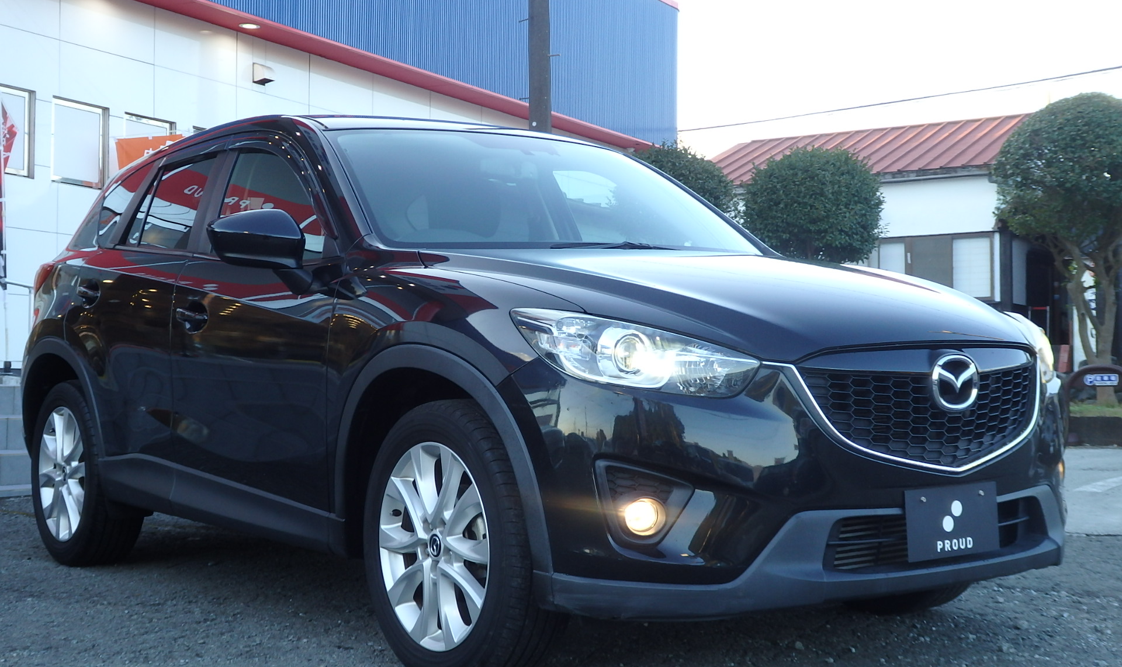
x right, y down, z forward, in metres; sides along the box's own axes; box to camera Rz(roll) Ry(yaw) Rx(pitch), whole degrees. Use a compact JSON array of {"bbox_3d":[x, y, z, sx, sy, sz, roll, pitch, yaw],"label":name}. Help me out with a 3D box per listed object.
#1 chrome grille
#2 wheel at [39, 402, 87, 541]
[{"bbox_3d":[0.905,0.195,3.487,0.890,0.250,0.130,0,-1,-38],"label":"chrome grille"},{"bbox_3d":[-1.899,0.558,5.806,0.190,0.520,0.520,0,-1,-38],"label":"wheel"}]

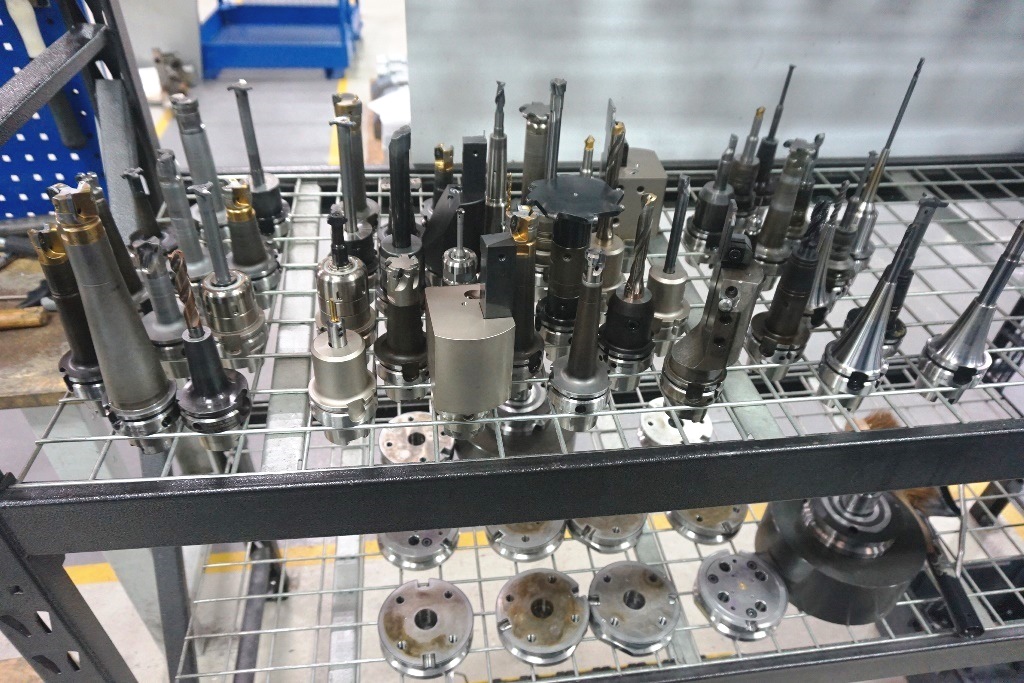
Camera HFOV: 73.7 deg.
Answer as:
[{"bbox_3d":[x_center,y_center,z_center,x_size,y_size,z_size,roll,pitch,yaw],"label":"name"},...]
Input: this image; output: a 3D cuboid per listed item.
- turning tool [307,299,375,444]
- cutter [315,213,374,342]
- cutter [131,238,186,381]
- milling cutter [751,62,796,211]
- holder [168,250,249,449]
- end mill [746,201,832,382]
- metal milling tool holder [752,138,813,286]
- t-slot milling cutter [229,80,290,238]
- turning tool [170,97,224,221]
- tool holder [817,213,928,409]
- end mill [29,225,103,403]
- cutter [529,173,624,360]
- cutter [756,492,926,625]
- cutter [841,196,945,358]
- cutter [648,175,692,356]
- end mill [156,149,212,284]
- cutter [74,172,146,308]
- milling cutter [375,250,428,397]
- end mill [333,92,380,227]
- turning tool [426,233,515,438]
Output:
[{"bbox_3d":[-0.160,0.026,0.640,0.063,0.154,0.063,4,37,-3],"label":"turning tool"},{"bbox_3d":[-0.177,-0.054,0.723,0.063,0.179,0.063,-1,38,-9],"label":"cutter"},{"bbox_3d":[-0.351,-0.033,0.693,0.063,0.158,0.063,3,37,-2],"label":"cutter"},{"bbox_3d":[0.384,-0.288,1.010,0.063,0.233,0.063,-4,40,-6],"label":"milling cutter"},{"bbox_3d":[-0.278,0.011,0.617,0.063,0.212,0.063,0,41,-10],"label":"holder"},{"bbox_3d":[0.303,-0.052,0.736,0.063,0.209,0.063,-2,37,-8],"label":"end mill"},{"bbox_3d":[0.331,-0.152,0.845,0.063,0.194,0.063,0,37,0],"label":"metal milling tool holder"},{"bbox_3d":[-0.322,-0.215,0.871,0.063,0.225,0.063,-3,40,-7],"label":"t-slot milling cutter"},{"bbox_3d":[-0.388,-0.205,0.870,0.063,0.208,0.063,-4,40,-7],"label":"turning tool"},{"bbox_3d":[0.364,-0.024,0.686,0.063,0.214,0.063,2,38,-1],"label":"tool holder"},{"bbox_3d":[-0.400,-0.015,0.637,0.063,0.197,0.063,-2,38,-9],"label":"end mill"},{"bbox_3d":[0.060,-0.067,0.731,0.093,0.196,0.093,2,38,-1],"label":"cutter"},{"bbox_3d":[0.510,0.283,1.044,0.218,0.183,0.218,-3,41,-8],"label":"cutter"},{"bbox_3d":[0.415,-0.057,0.747,0.063,0.210,0.063,-3,39,-7],"label":"cutter"},{"bbox_3d":[0.173,-0.081,0.744,0.063,0.211,0.063,0,37,0],"label":"cutter"},{"bbox_3d":[-0.368,-0.124,0.782,0.063,0.195,0.063,-4,40,-7],"label":"end mill"},{"bbox_3d":[-0.417,-0.081,0.714,0.063,0.194,0.063,4,36,-3],"label":"cutter"},{"bbox_3d":[-0.112,-0.014,0.700,0.063,0.161,0.063,-1,41,-9],"label":"milling cutter"},{"bbox_3d":[-0.209,-0.215,0.899,0.063,0.209,0.063,-2,39,-8],"label":"end mill"},{"bbox_3d":[-0.037,0.001,0.635,0.077,0.212,0.087,-4,39,-9],"label":"turning tool"}]

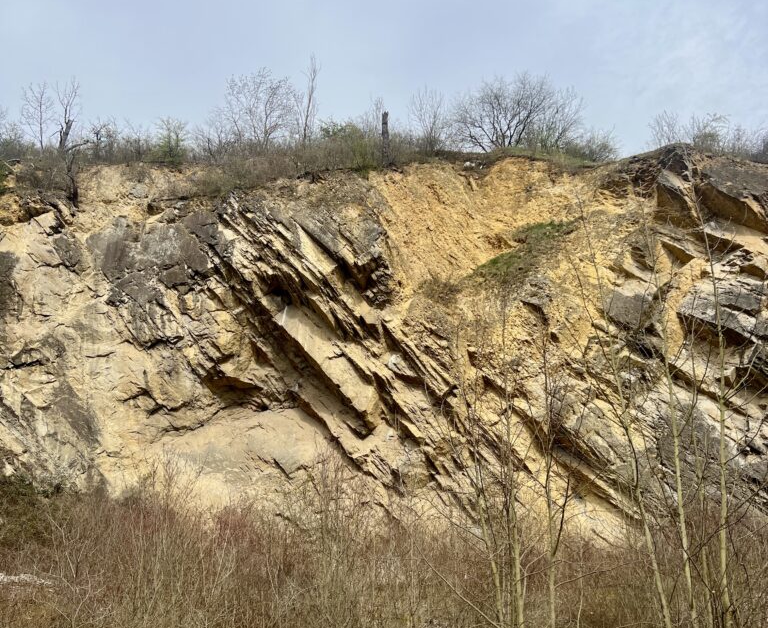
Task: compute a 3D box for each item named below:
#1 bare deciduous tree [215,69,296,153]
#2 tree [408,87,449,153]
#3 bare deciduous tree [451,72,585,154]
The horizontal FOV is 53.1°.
[{"bbox_3d":[-5.764,-9.084,34.500,3.678,4.207,3.384,0,-13,0],"label":"bare deciduous tree"},{"bbox_3d":[1.996,-8.702,34.500,1.794,3.277,1.794,0,-13,0],"label":"tree"},{"bbox_3d":[5.902,-8.864,34.000,5.924,3.953,4.739,0,-13,0],"label":"bare deciduous tree"}]

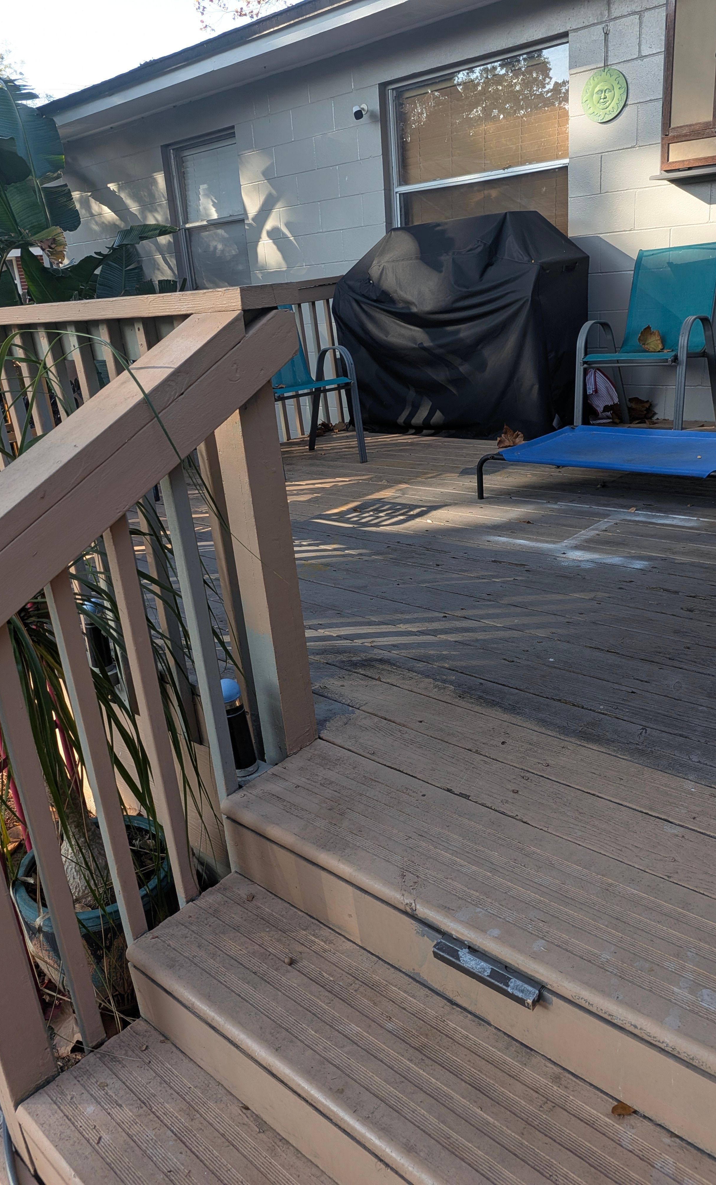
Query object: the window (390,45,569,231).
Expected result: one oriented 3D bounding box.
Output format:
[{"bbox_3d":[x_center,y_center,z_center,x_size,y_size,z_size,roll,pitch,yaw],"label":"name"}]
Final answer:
[{"bbox_3d":[0.754,-2.548,5.079,1.320,1.220,0.100,14,29,40],"label":"window"}]

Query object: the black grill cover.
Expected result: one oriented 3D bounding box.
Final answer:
[{"bbox_3d":[0.558,-1.528,4.755,1.410,1.150,0.540,14,29,40],"label":"black grill cover"}]

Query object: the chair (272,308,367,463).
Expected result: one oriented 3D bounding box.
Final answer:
[{"bbox_3d":[-0.370,-1.105,4.232,0.560,0.910,0.655,-17,24,-28],"label":"chair"}]

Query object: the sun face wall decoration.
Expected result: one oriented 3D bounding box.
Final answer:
[{"bbox_3d":[1.296,-2.614,4.316,0.250,0.245,0.035,14,29,40],"label":"sun face wall decoration"}]

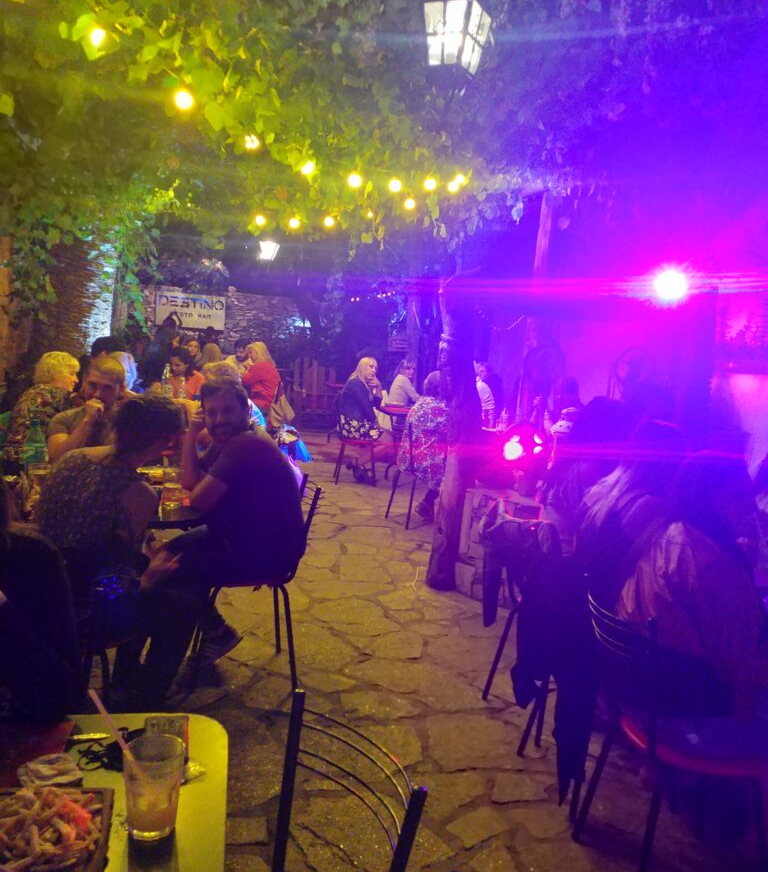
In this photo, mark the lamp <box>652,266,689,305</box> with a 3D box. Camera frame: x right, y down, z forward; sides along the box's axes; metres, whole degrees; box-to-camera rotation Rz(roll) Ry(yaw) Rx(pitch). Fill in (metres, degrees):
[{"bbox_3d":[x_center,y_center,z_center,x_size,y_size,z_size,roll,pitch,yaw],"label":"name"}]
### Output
[{"bbox_3d":[2.019,-1.057,5.400,0.240,0.240,0.220,8,7,26],"label":"lamp"}]

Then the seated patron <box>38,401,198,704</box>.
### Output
[{"bbox_3d":[-0.942,0.459,2.737,0.470,1.240,0.720,9,8,35],"label":"seated patron"}]

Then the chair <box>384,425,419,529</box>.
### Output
[{"bbox_3d":[0.371,0.317,6.505,0.500,0.850,0.430,1,7,-22],"label":"chair"}]

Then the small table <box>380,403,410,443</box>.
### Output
[{"bbox_3d":[0.308,0.095,8.600,0.720,0.750,0.720,4,6,0],"label":"small table"}]

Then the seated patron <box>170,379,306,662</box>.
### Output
[{"bbox_3d":[-0.653,0.376,3.270,0.660,1.250,0.500,3,6,-15],"label":"seated patron"}]

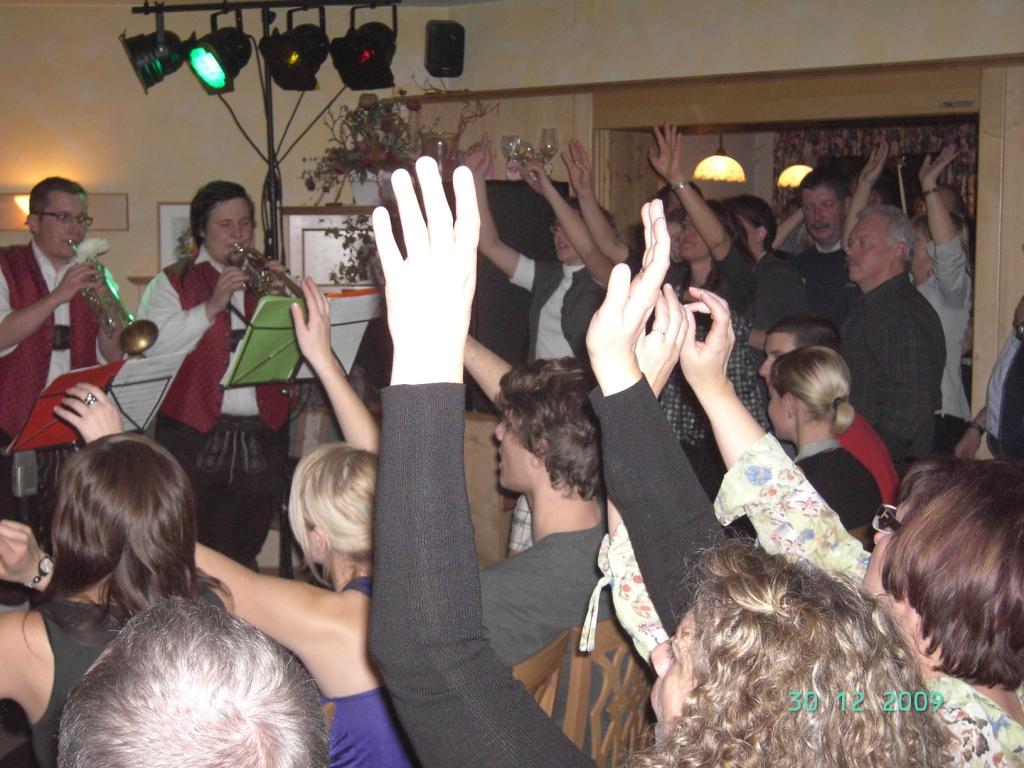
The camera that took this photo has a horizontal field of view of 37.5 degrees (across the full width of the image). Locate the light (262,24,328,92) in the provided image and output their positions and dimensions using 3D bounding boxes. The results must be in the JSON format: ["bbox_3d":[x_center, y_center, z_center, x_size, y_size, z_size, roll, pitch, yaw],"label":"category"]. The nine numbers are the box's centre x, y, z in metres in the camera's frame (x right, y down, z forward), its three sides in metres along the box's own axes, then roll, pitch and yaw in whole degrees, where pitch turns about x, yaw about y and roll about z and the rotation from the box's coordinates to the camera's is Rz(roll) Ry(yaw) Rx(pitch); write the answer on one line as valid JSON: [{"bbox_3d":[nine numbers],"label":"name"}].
[{"bbox_3d":[-0.728,-1.103,5.050,0.215,0.245,0.220,4,24,34],"label":"light"}]

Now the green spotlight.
[{"bbox_3d":[-0.979,-1.086,5.050,0.215,0.235,0.215,-29,22,-31],"label":"green spotlight"}]

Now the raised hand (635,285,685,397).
[{"bbox_3d":[0.215,-0.065,2.200,0.075,0.165,0.070,-5,8,-37],"label":"raised hand"}]

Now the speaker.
[{"bbox_3d":[-0.280,-1.390,6.250,0.158,0.235,0.145,-2,11,-16],"label":"speaker"}]

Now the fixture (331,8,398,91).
[{"bbox_3d":[-0.497,-1.116,5.050,0.215,0.265,0.220,2,23,21],"label":"fixture"}]

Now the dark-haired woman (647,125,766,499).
[{"bbox_3d":[0.577,0.165,4.541,0.390,1.870,0.450,-5,8,-32],"label":"dark-haired woman"}]

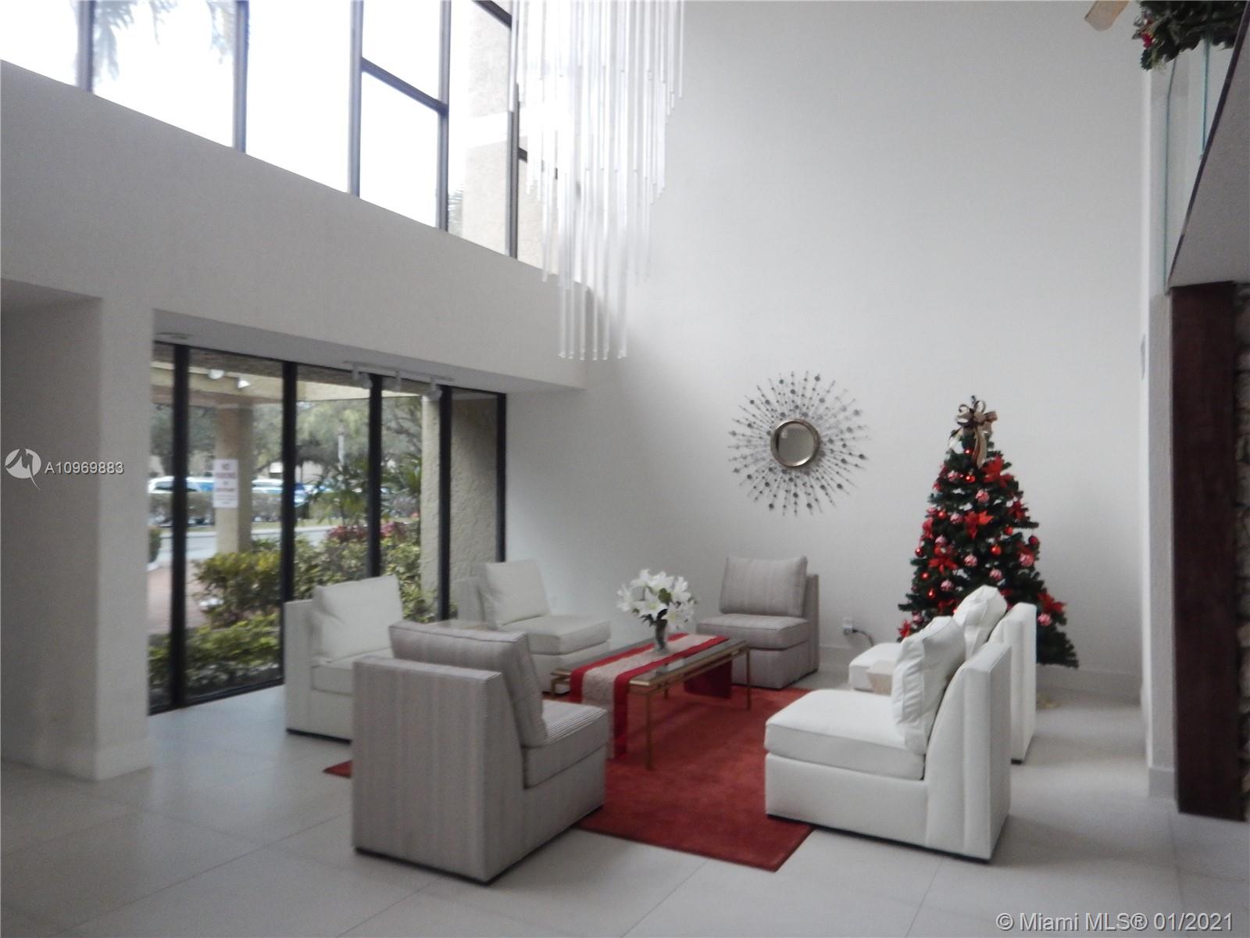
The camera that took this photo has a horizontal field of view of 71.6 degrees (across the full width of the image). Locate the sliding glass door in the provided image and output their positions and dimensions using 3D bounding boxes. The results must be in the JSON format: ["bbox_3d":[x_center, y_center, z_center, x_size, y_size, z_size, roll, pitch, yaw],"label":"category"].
[{"bbox_3d":[-2.242,0.409,7.136,0.100,2.418,4.145,-1,-1,29],"label":"sliding glass door"}]

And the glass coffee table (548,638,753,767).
[{"bbox_3d":[0.210,1.348,5.262,0.603,0.456,1.441,-1,-1,29],"label":"glass coffee table"}]

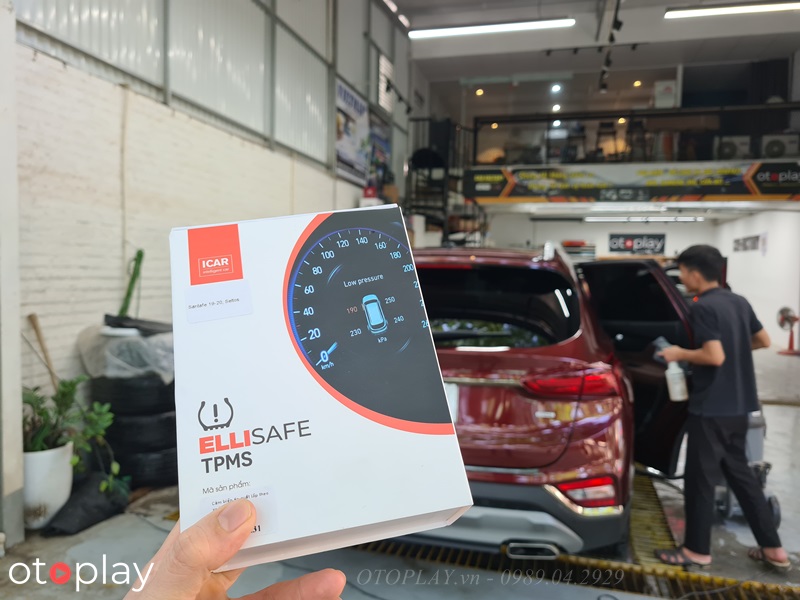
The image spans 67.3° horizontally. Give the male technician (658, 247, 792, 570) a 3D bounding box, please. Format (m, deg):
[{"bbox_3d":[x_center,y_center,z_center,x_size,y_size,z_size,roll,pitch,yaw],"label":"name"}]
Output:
[{"bbox_3d":[1.662,0.545,3.121,0.500,1.670,0.560,-1,3,-38],"label":"male technician"}]

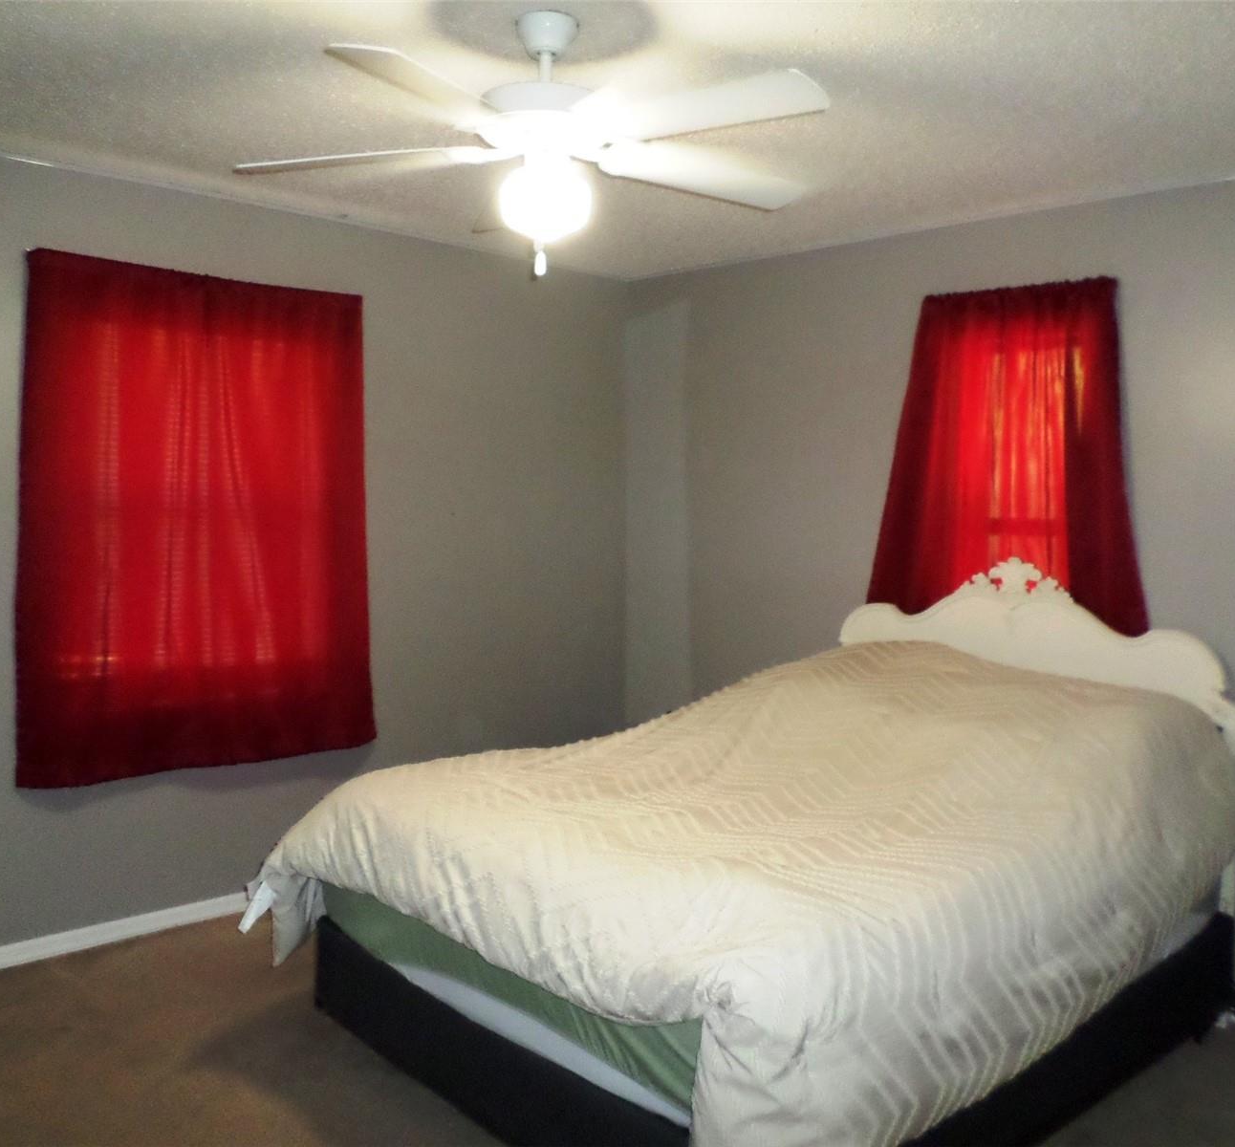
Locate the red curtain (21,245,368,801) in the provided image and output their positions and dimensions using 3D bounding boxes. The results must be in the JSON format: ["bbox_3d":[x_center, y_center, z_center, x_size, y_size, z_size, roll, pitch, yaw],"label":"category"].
[{"bbox_3d":[-1.342,-0.171,3.695,1.200,1.635,0.100,-3,7,-43],"label":"red curtain"}]

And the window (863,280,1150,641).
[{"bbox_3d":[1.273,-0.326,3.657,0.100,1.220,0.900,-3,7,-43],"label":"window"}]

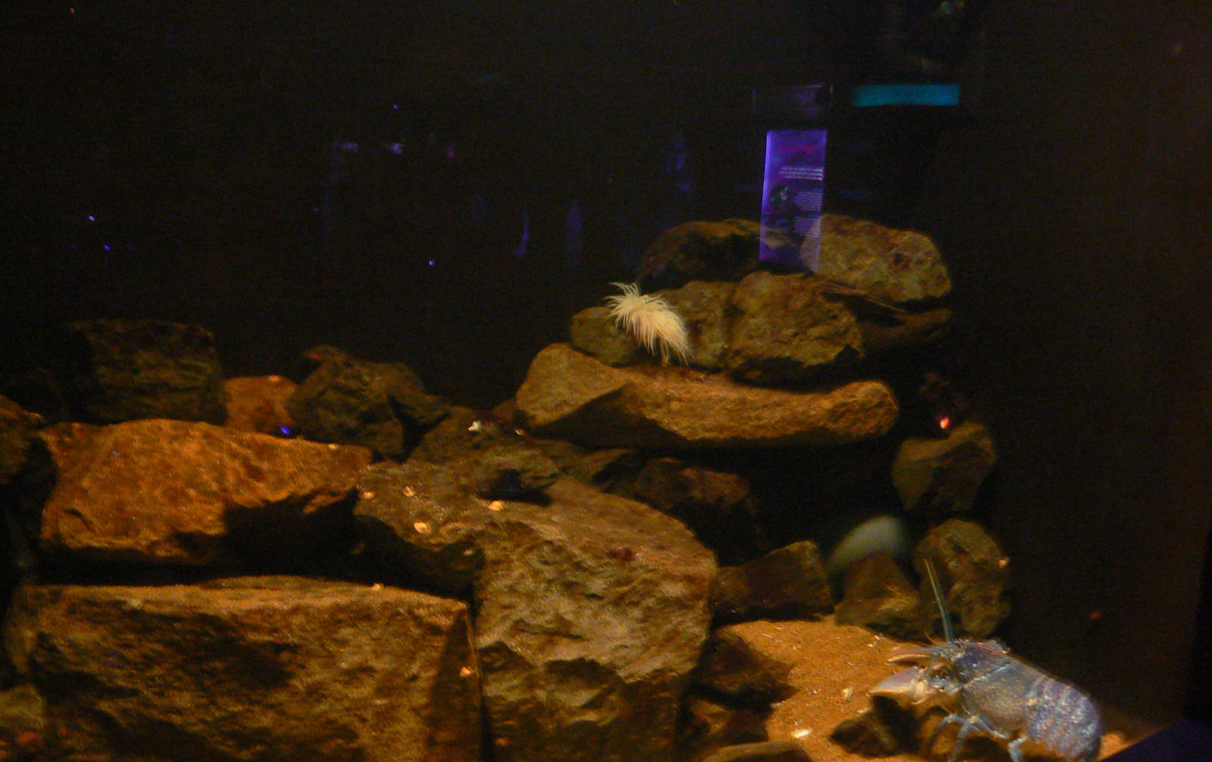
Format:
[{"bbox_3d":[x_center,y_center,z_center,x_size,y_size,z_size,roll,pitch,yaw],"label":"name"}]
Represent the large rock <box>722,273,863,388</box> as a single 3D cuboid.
[{"bbox_3d":[0.319,-0.094,2.170,0.223,0.187,0.189,0,10,0],"label":"large rock"}]

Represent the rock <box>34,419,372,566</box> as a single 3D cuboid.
[{"bbox_3d":[-0.518,0.142,1.680,0.400,0.160,0.240,1,12,0],"label":"rock"}]

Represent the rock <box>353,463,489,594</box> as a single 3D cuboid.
[{"bbox_3d":[-0.249,0.196,1.720,0.163,0.152,0.179,0,10,0],"label":"rock"}]

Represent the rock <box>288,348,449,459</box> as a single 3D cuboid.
[{"bbox_3d":[-0.379,0.034,2.050,0.235,0.161,0.188,0,10,0],"label":"rock"}]

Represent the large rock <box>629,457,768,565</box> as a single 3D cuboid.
[{"bbox_3d":[0.147,0.211,2.080,0.226,0.143,0.192,0,10,0],"label":"large rock"}]

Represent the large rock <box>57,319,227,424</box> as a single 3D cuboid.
[{"bbox_3d":[-0.748,-0.018,2.050,0.221,0.159,0.166,0,10,0],"label":"large rock"}]

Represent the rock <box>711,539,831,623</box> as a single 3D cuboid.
[{"bbox_3d":[0.264,0.321,2.030,0.190,0.110,0.140,1,12,0],"label":"rock"}]

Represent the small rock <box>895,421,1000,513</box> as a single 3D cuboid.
[{"bbox_3d":[0.600,0.152,2.250,0.154,0.151,0.138,0,10,0],"label":"small rock"}]

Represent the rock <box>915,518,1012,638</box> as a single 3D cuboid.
[{"bbox_3d":[0.569,0.314,2.020,0.140,0.170,0.140,1,12,0],"label":"rock"}]

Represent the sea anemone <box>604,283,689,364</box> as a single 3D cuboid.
[{"bbox_3d":[0.067,-0.097,2.120,0.152,0.138,0.122,0,10,0],"label":"sea anemone"}]

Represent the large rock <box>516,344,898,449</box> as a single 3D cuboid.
[{"bbox_3d":[0.150,0.019,2.020,0.570,0.125,0.270,1,12,0],"label":"large rock"}]

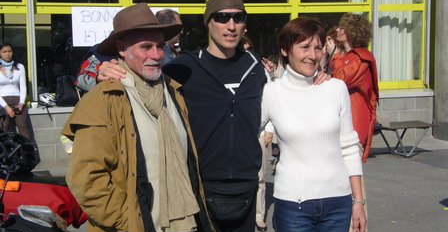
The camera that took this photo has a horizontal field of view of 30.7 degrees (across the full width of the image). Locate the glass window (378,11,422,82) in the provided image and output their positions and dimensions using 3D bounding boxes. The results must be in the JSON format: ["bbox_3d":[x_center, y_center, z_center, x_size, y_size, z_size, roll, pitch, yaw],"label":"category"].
[{"bbox_3d":[2.468,-0.974,11.355,0.685,0.975,0.060,-3,7,-19],"label":"glass window"}]

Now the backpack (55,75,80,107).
[{"bbox_3d":[-1.894,-0.306,9.900,0.340,0.400,0.230,-3,7,-19],"label":"backpack"}]

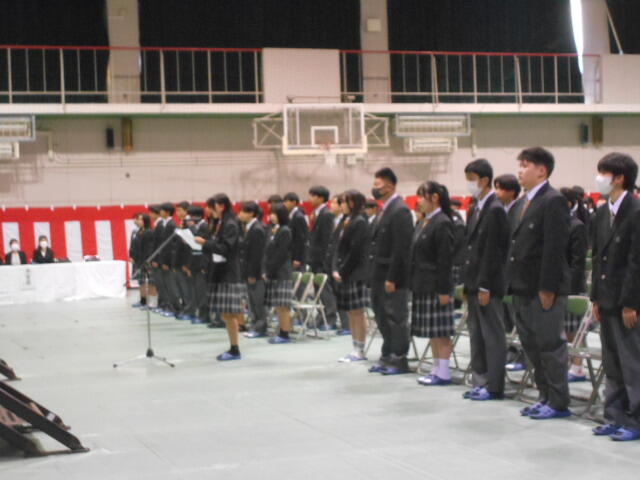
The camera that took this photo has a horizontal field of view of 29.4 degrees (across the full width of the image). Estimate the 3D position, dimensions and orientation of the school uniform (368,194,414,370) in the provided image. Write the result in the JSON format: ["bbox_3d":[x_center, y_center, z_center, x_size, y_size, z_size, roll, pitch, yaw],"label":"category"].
[{"bbox_3d":[0.614,0.359,10.480,0.300,1.450,0.470,-2,1,-19],"label":"school uniform"}]

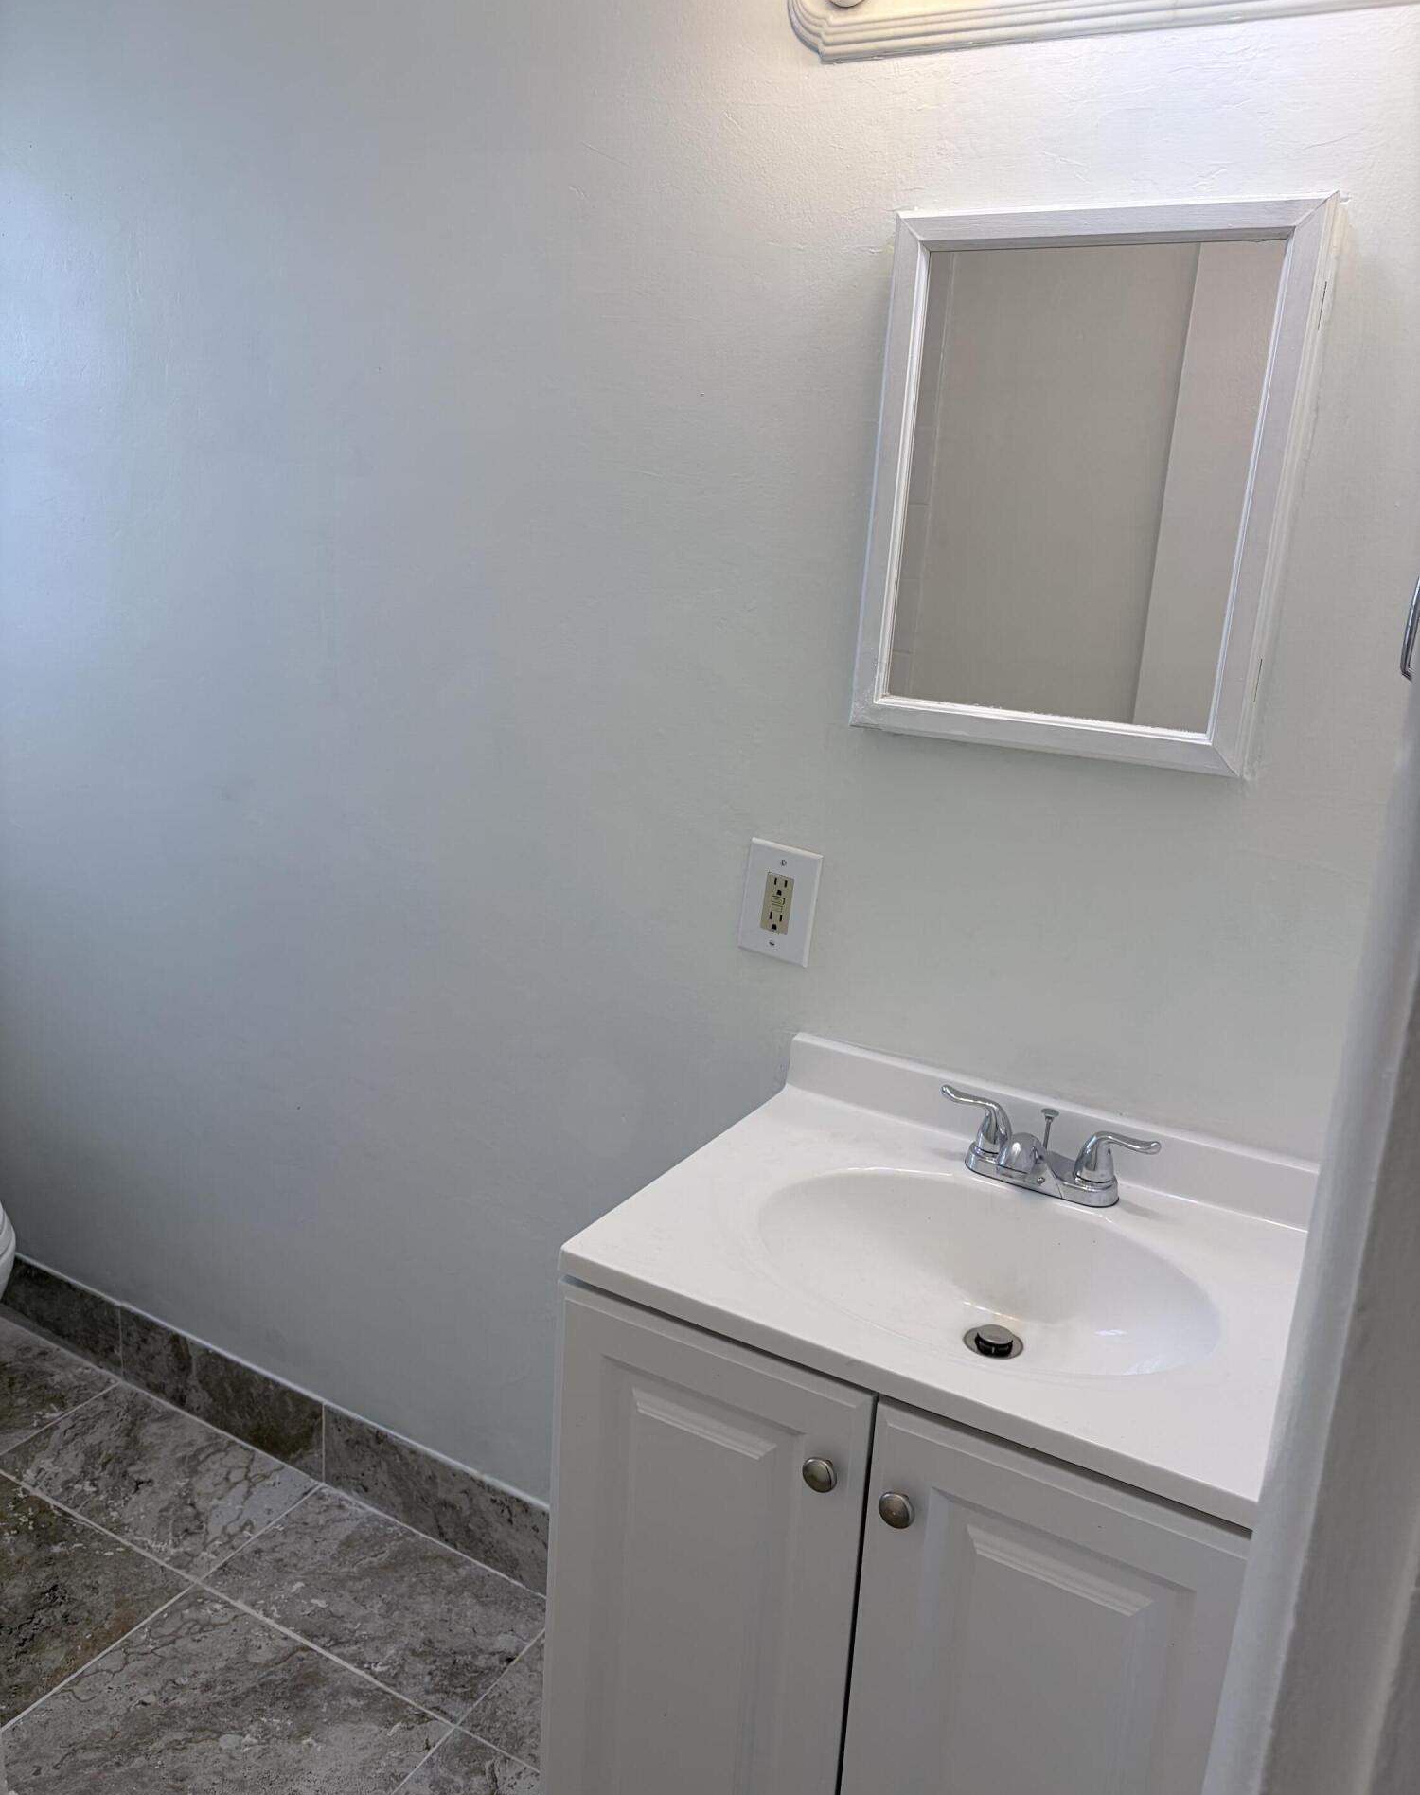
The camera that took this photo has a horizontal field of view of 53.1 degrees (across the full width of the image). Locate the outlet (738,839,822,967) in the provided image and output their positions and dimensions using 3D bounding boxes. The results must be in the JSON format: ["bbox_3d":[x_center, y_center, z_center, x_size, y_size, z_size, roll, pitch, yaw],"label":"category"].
[{"bbox_3d":[0.079,0.007,1.621,0.089,0.133,0.008,12,18,28],"label":"outlet"}]

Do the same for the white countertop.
[{"bbox_3d":[0.259,0.305,1.312,0.630,0.087,0.472,12,18,28],"label":"white countertop"}]

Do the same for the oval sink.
[{"bbox_3d":[0.240,0.392,1.310,0.422,0.132,0.320,12,18,28],"label":"oval sink"}]

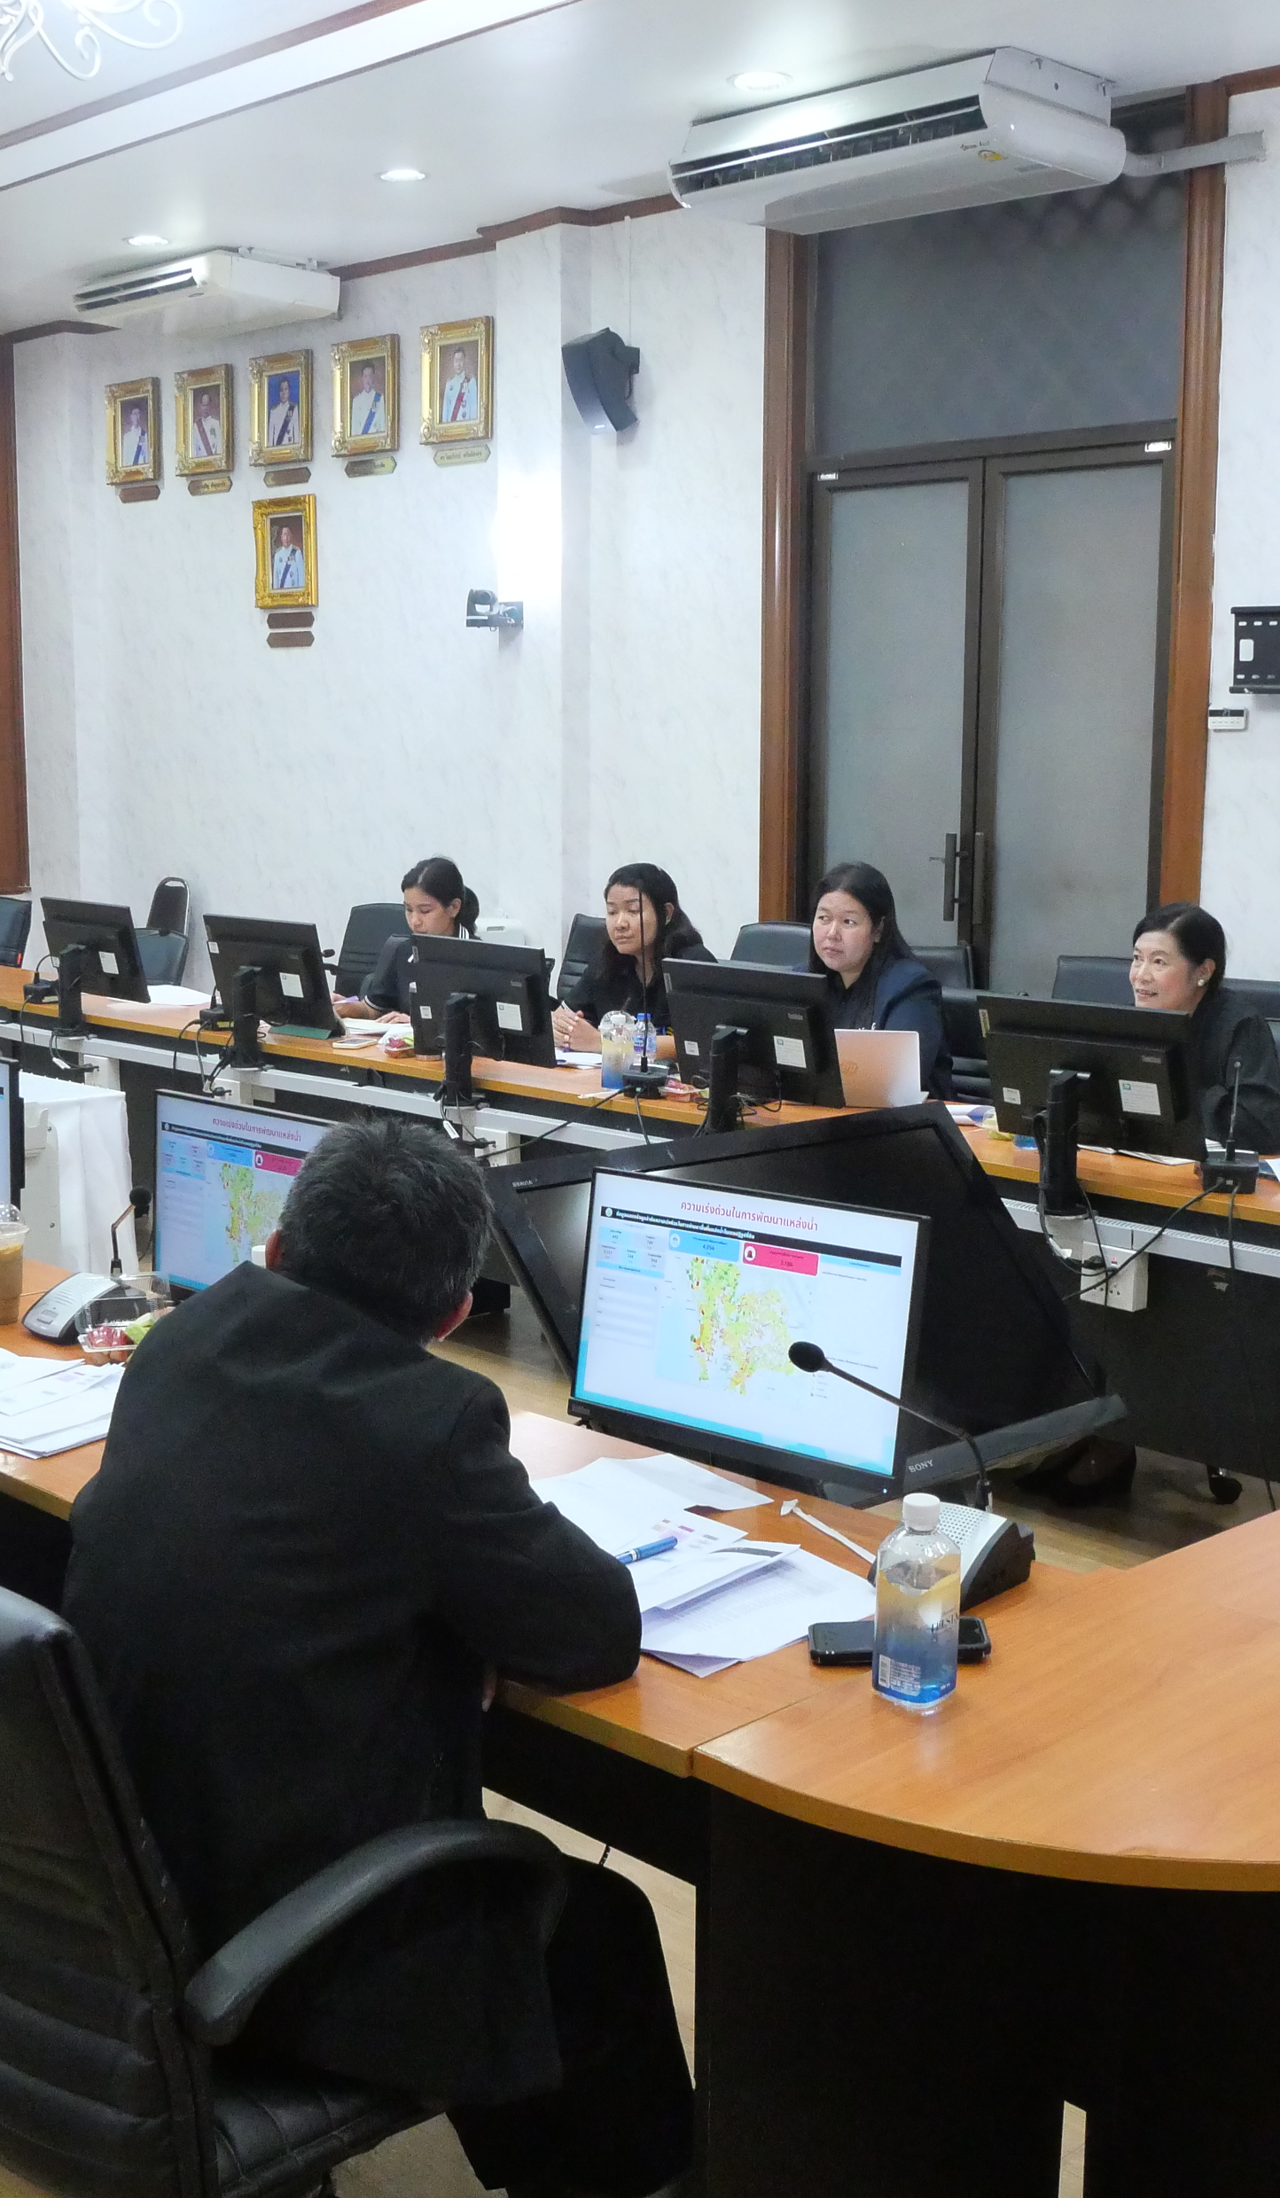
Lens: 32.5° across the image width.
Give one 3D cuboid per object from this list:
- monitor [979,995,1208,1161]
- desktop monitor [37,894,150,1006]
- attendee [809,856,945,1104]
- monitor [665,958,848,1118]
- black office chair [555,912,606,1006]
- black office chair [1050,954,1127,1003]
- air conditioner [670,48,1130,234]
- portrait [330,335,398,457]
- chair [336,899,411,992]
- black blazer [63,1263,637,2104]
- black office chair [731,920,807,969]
[{"bbox_3d":[0.832,-0.040,4.025,0.452,0.276,0.065,9,27,43],"label":"monitor"},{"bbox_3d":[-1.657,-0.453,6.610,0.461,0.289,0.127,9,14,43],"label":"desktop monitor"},{"bbox_3d":[0.526,0.054,5.563,0.750,1.280,0.500,-8,13,-41],"label":"attendee"},{"bbox_3d":[0.239,-0.138,4.537,0.452,0.276,0.065,9,27,43],"label":"monitor"},{"bbox_3d":[-0.252,-0.133,7.499,0.600,0.960,0.620,9,14,43],"label":"black office chair"},{"bbox_3d":[1.156,0.140,5.527,0.600,0.930,0.620,9,14,43],"label":"black office chair"},{"bbox_3d":[0.760,-2.830,6.585,1.160,0.270,0.680,9,13,44],"label":"air conditioner"},{"bbox_3d":[-1.123,-2.832,8.864,0.370,0.450,0.050,9,13,44],"label":"portrait"},{"bbox_3d":[-0.845,-0.156,7.346,0.600,0.930,0.620,9,14,43],"label":"chair"},{"bbox_3d":[-0.266,0.459,1.925,0.500,0.660,0.500,6,12,35],"label":"black blazer"},{"bbox_3d":[0.310,-0.013,6.454,0.600,0.930,0.620,9,14,43],"label":"black office chair"}]

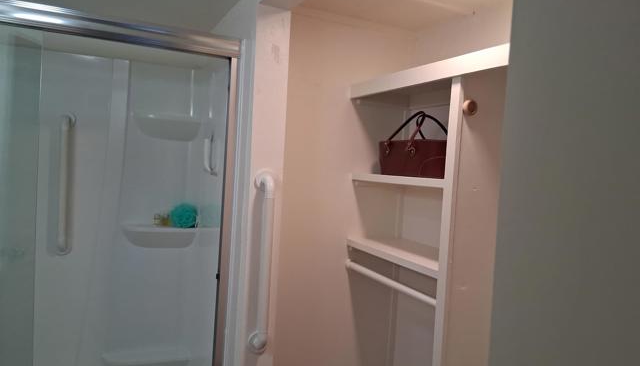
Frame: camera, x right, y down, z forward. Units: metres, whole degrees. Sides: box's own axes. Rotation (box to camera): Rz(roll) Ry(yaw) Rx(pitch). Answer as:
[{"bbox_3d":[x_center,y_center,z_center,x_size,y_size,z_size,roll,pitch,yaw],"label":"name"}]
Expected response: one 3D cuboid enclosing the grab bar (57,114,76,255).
[{"bbox_3d":[-1.196,0.007,2.256,0.080,0.650,0.082,2,2,-25],"label":"grab bar"}]

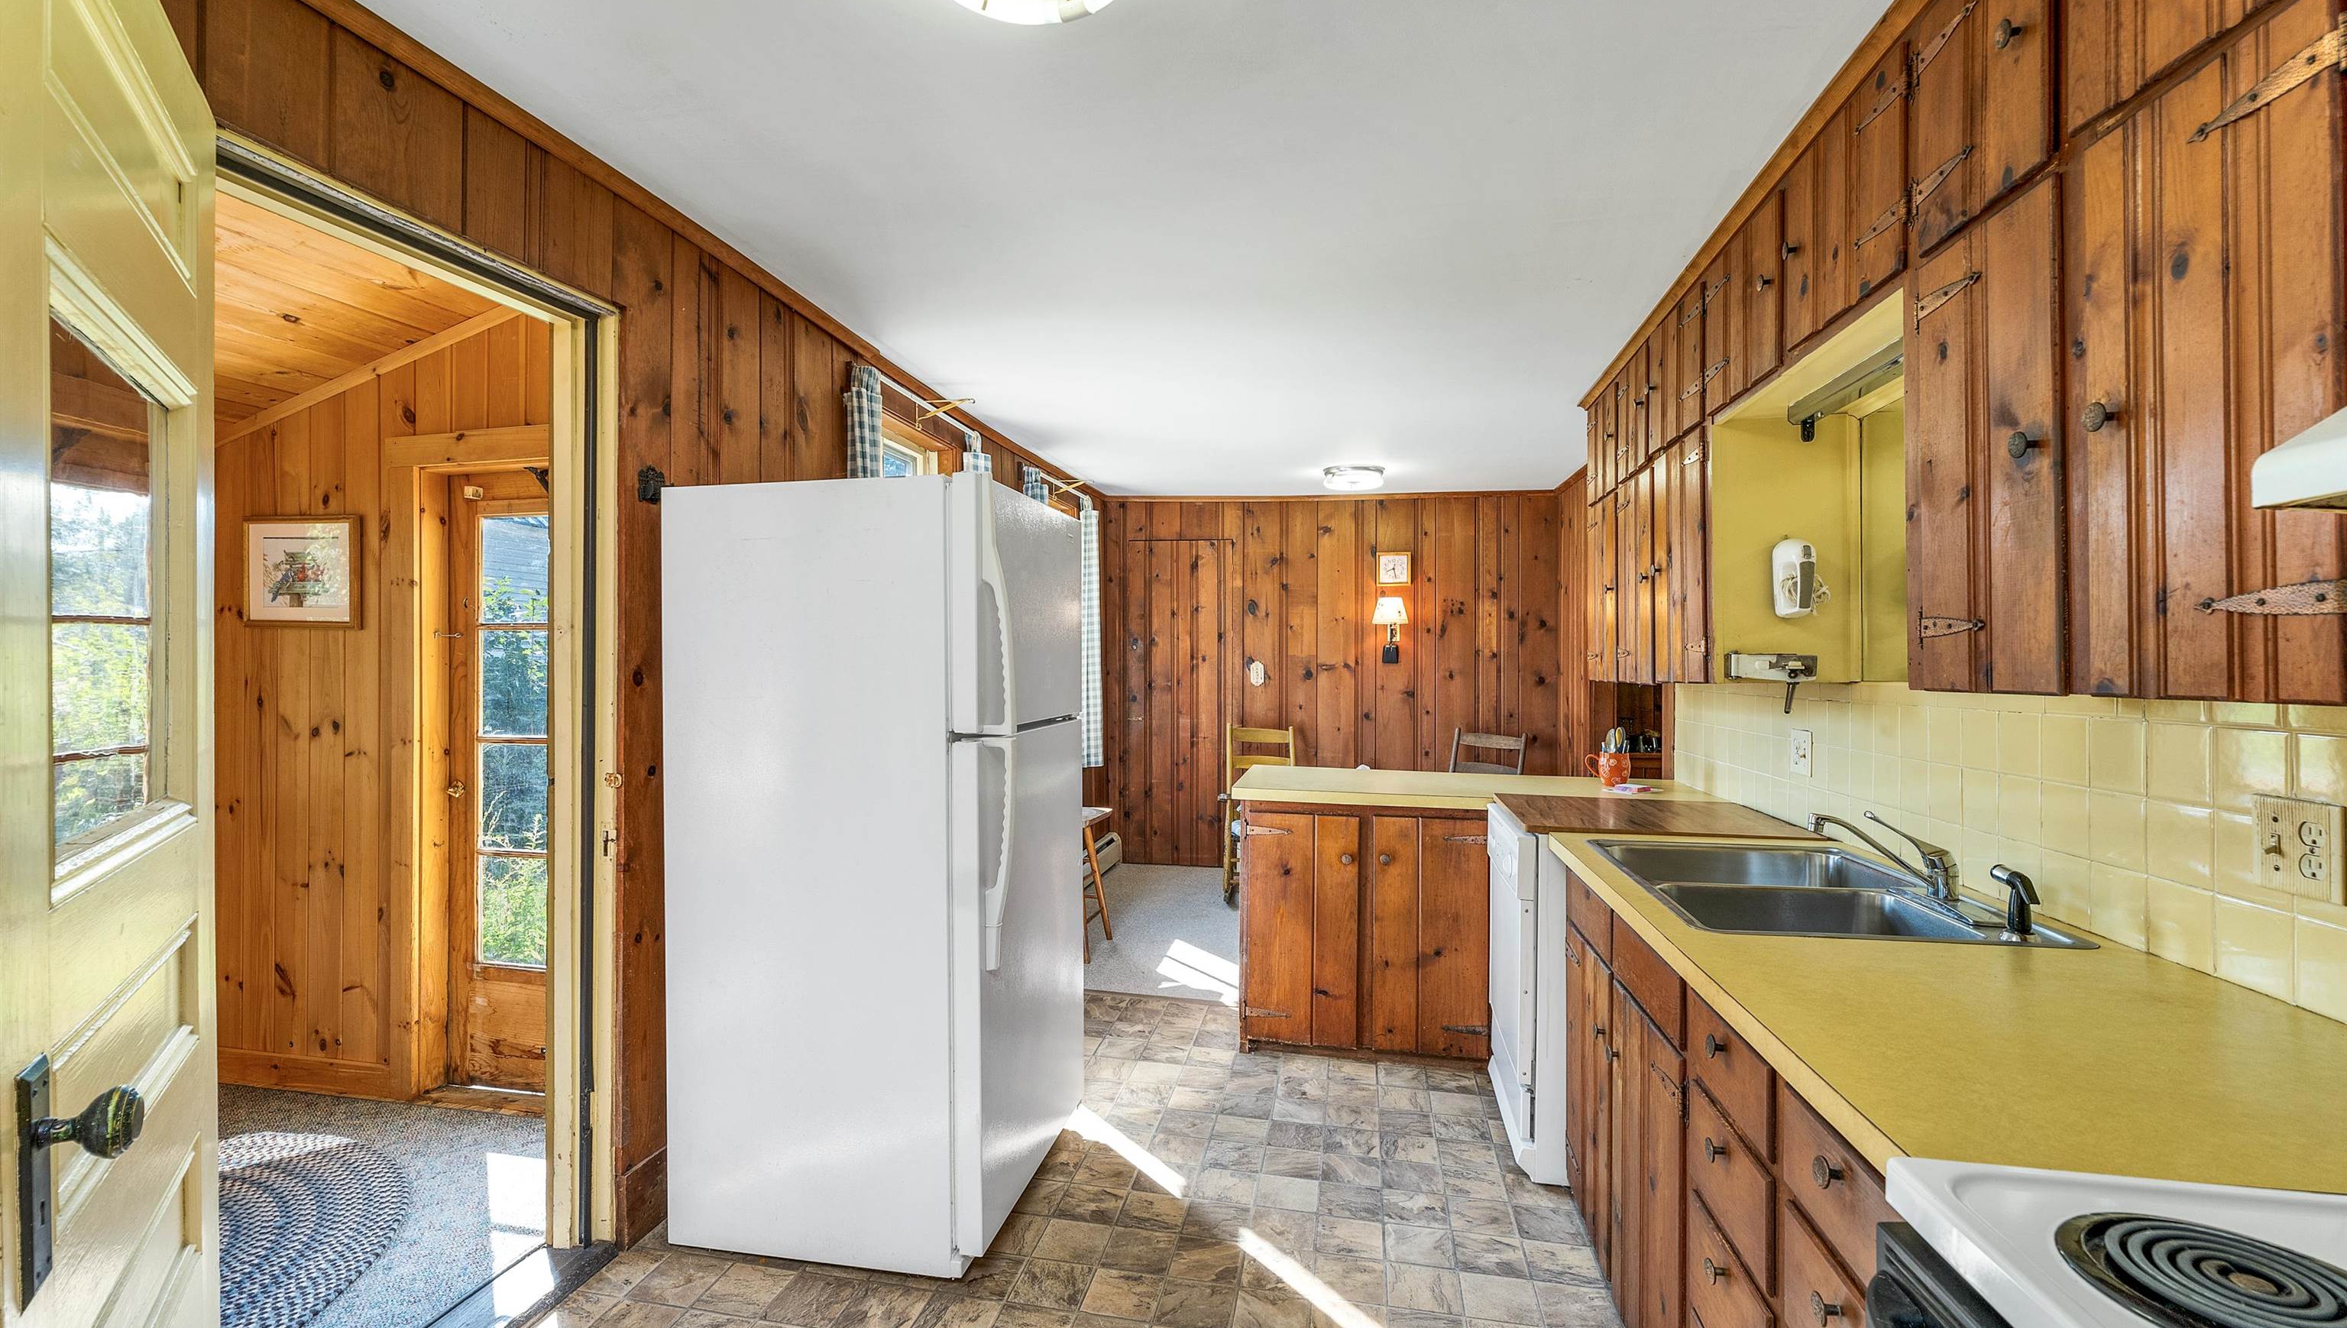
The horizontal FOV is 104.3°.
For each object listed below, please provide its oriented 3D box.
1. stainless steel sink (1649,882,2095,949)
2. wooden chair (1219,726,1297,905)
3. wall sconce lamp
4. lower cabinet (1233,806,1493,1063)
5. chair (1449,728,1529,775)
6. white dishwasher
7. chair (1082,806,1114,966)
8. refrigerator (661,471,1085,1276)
[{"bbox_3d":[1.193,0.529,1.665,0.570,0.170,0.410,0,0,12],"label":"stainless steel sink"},{"bbox_3d":[0.563,0.827,5.240,0.430,1.000,0.500,0,0,29],"label":"wooden chair"},{"bbox_3d":[1.333,-0.210,5.648,0.220,0.420,0.230,0,0,12],"label":"wall sconce lamp"},{"bbox_3d":[0.706,0.892,3.295,0.854,0.845,0.590,0,0,12],"label":"lower cabinet"},{"bbox_3d":[1.527,0.837,4.805,0.500,0.970,0.430,0,0,-35],"label":"chair"},{"bbox_3d":[1.265,0.868,2.527,0.670,0.880,0.610,0,0,12],"label":"white dishwasher"},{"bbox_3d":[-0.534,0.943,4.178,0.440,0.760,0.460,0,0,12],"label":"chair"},{"bbox_3d":[-0.691,0.457,2.350,0.785,1.710,0.710,0,0,12],"label":"refrigerator"}]

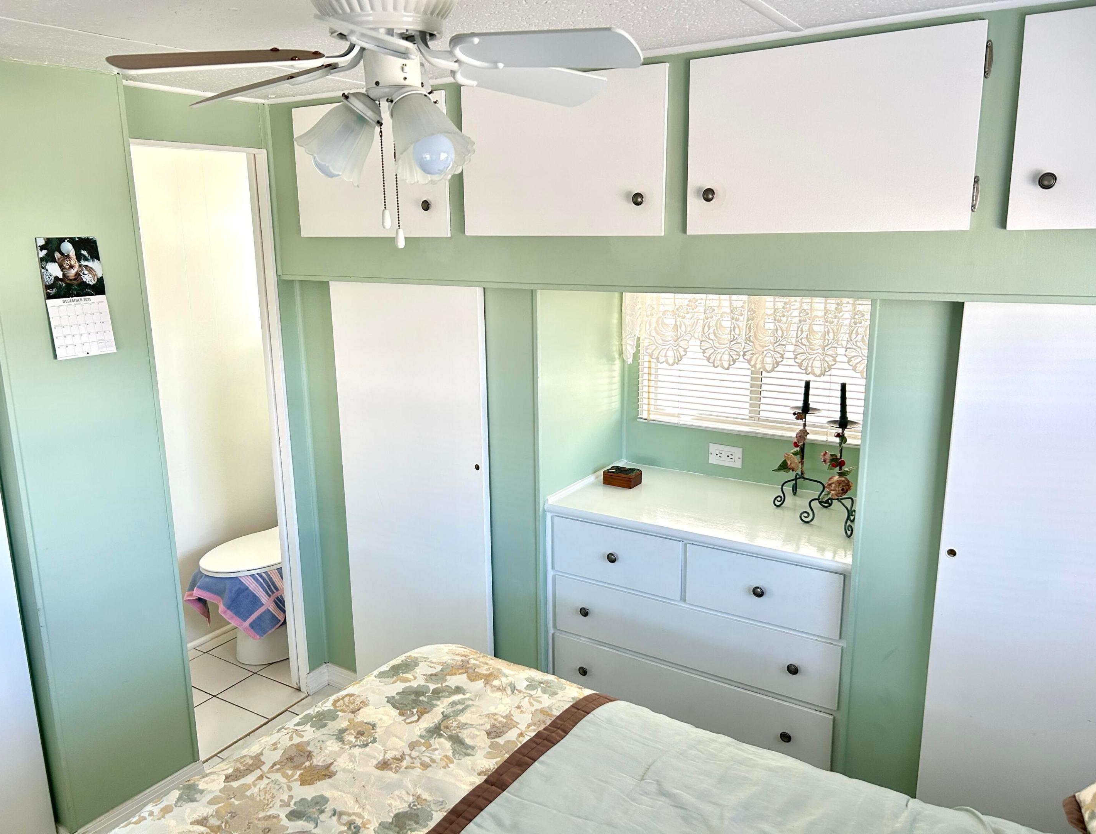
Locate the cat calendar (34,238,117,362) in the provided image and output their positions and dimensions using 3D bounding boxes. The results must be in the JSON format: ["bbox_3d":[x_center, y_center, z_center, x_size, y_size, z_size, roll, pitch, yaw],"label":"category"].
[{"bbox_3d":[-1.272,-0.321,2.254,0.015,0.325,0.162,7,15,33],"label":"cat calendar"}]

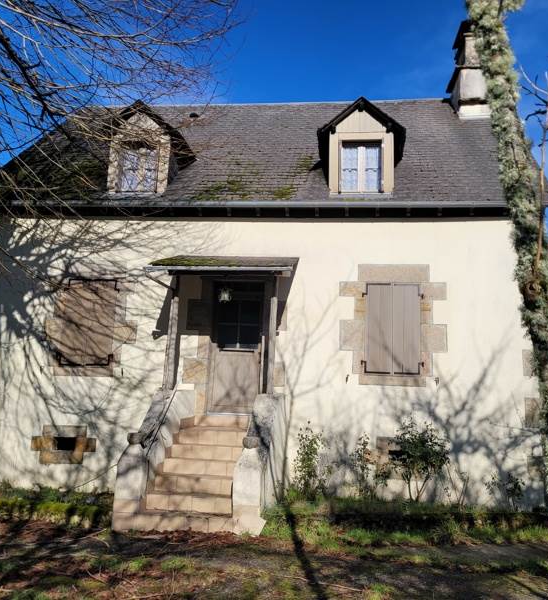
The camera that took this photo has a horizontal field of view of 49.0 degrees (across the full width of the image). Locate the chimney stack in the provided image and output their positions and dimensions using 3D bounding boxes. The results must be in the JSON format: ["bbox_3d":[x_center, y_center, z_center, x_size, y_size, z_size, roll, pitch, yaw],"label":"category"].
[{"bbox_3d":[4.112,-4.512,12.506,0.740,2.190,0.900,1,-12,6],"label":"chimney stack"}]

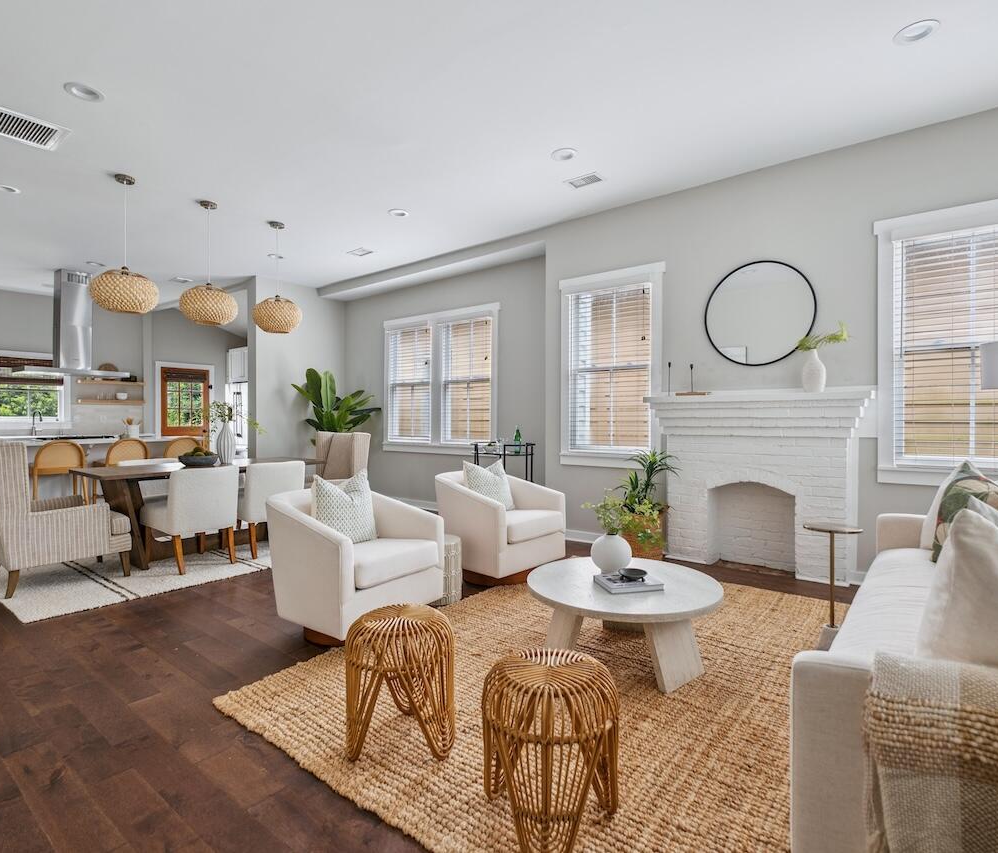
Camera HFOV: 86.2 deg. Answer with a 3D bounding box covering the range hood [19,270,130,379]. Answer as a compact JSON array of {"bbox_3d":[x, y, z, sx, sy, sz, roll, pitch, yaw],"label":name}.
[{"bbox_3d":[-5.579,-1.328,6.977,0.660,1.344,1.085,0,1,38],"label":"range hood"}]

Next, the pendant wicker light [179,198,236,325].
[{"bbox_3d":[-2.584,-1.442,4.749,0.457,1.076,0.457,0,1,38],"label":"pendant wicker light"}]

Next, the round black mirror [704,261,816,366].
[{"bbox_3d":[1.993,-0.865,4.105,0.793,0.793,0.030,0,1,38],"label":"round black mirror"}]

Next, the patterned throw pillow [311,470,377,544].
[{"bbox_3d":[-0.931,0.486,3.207,0.160,0.420,0.420,-20,-11,36],"label":"patterned throw pillow"}]

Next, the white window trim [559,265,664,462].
[{"bbox_3d":[1.018,-0.529,4.948,1.047,1.812,0.100,0,1,38],"label":"white window trim"}]

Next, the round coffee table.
[{"bbox_3d":[0.601,0.935,2.603,0.920,0.385,0.920,0,1,0],"label":"round coffee table"}]

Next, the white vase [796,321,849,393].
[{"bbox_3d":[2.284,-0.496,3.788,0.340,0.520,0.200,0,1,38],"label":"white vase"}]

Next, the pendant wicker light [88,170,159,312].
[{"bbox_3d":[-2.978,-1.443,4.258,0.457,1.062,0.457,0,1,38],"label":"pendant wicker light"}]

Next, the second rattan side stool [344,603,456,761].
[{"bbox_3d":[-0.348,0.899,1.897,0.385,0.458,0.385,0,1,0],"label":"second rattan side stool"}]

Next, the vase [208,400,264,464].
[{"bbox_3d":[-2.433,0.060,4.924,0.500,0.600,0.420,0,1,-26],"label":"vase"}]

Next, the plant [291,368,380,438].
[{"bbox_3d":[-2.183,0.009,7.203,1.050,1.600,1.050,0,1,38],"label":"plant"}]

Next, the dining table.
[{"bbox_3d":[-2.586,0.732,4.772,0.936,0.760,1.823,0,1,38],"label":"dining table"}]

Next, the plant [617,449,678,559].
[{"bbox_3d":[1.212,0.646,4.381,0.500,0.931,0.500,0,1,38],"label":"plant"}]

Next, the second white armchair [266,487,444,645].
[{"bbox_3d":[-0.848,0.765,3.176,0.780,0.725,0.780,0,1,36],"label":"second white armchair"}]

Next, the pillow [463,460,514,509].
[{"bbox_3d":[-0.086,0.473,4.273,0.430,0.420,0.160,-1,-15,-46],"label":"pillow"}]

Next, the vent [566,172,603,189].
[{"bbox_3d":[0.692,-1.968,4.299,0.290,0.020,0.190,0,1,38],"label":"vent"}]

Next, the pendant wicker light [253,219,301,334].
[{"bbox_3d":[-2.182,-1.454,5.251,0.430,1.084,0.430,0,1,38],"label":"pendant wicker light"}]

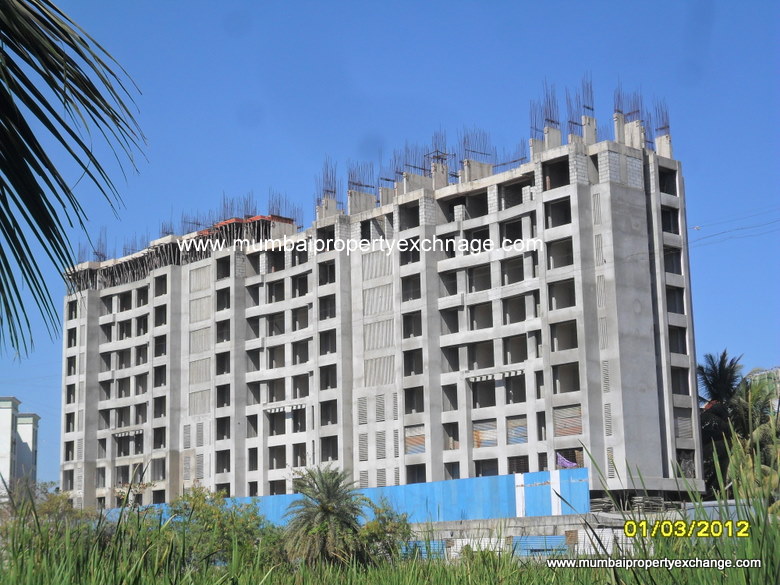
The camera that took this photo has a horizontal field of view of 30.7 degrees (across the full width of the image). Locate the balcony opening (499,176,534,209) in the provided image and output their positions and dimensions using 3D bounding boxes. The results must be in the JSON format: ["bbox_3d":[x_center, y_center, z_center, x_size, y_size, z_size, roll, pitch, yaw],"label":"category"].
[{"bbox_3d":[9.704,-7.433,105.253,0.700,1.946,3.240,9,-15,-42],"label":"balcony opening"}]

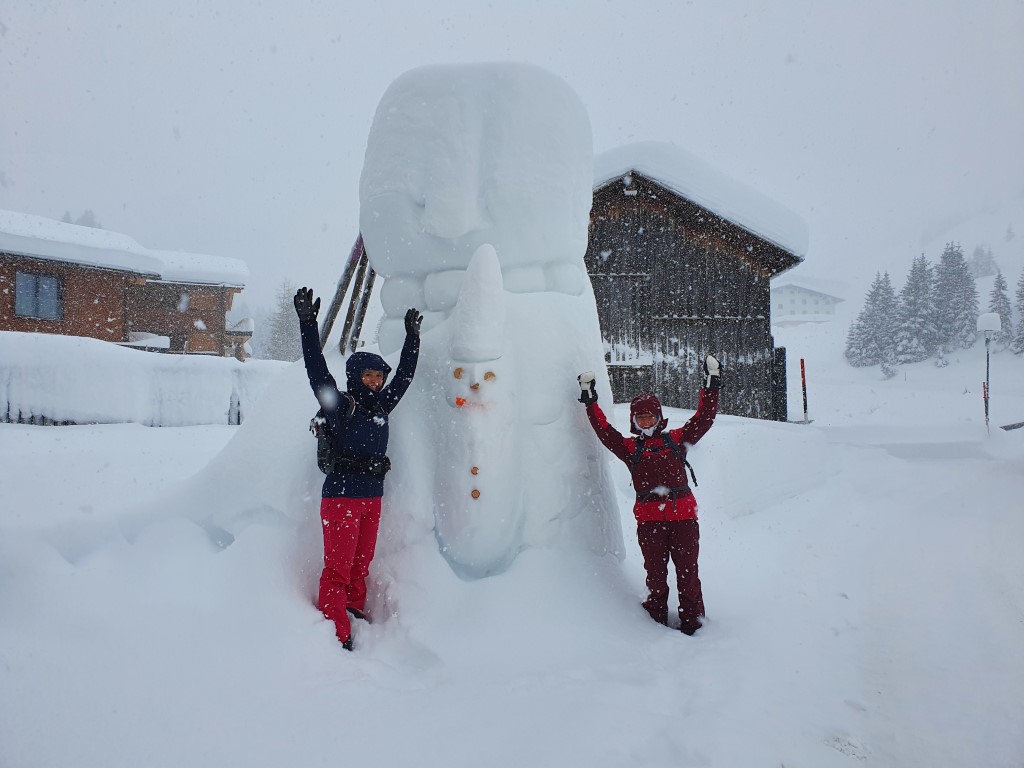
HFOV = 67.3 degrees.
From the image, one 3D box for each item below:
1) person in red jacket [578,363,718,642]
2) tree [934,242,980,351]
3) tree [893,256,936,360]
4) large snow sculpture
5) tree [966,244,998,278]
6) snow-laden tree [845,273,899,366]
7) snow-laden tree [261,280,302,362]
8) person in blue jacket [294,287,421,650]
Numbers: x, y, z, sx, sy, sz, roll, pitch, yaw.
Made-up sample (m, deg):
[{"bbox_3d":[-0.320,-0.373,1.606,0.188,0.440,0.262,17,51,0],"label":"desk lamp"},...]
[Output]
[{"bbox_3d":[0.948,0.768,5.300,0.970,1.900,0.500,0,-2,11],"label":"person in red jacket"},{"bbox_3d":[47.285,-9.329,82.000,5.000,11.500,5.000,0,-2,0],"label":"tree"},{"bbox_3d":[41.446,-7.755,79.000,4.700,11.100,4.700,0,-2,0],"label":"tree"},{"bbox_3d":[-0.140,-0.500,6.700,2.250,4.250,2.000,0,-2,7],"label":"large snow sculpture"},{"bbox_3d":[100.939,-26.281,165.000,6.800,7.400,6.000,0,-2,0],"label":"tree"},{"bbox_3d":[36.459,-6.643,78.000,5.400,9.800,5.400,0,-2,0],"label":"snow-laden tree"},{"bbox_3d":[-18.259,-4.716,62.000,3.700,7.300,3.700,0,-2,0],"label":"snow-laden tree"},{"bbox_3d":[-0.964,0.527,4.800,0.900,2.220,0.600,1,-2,-34],"label":"person in blue jacket"}]

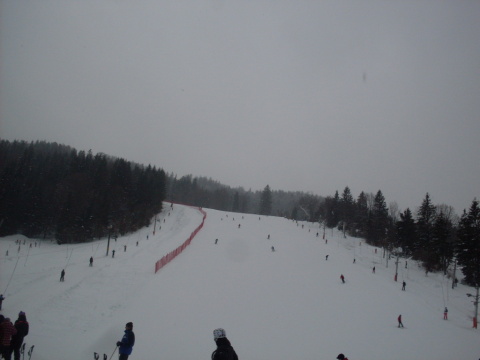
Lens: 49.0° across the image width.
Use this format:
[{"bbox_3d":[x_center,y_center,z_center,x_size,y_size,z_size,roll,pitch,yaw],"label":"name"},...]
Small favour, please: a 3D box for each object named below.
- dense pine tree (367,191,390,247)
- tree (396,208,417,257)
[{"bbox_3d":[46.970,13.150,180.000,7.370,19.130,7.370,1,-9,0],"label":"dense pine tree"},{"bbox_3d":[44.870,14.150,142.000,5.280,12.940,5.280,1,-9,0],"label":"tree"}]

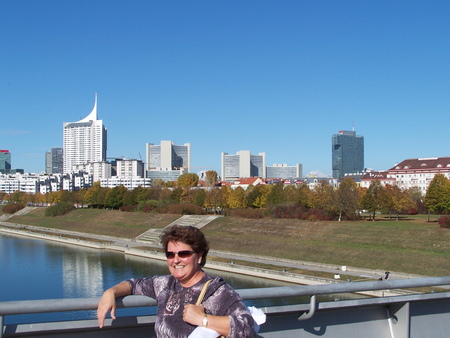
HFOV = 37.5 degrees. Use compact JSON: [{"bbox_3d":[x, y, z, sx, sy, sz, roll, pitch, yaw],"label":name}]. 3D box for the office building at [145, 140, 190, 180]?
[{"bbox_3d":[-108.180,5.740,1270.000,86.160,118.710,70.000,0,-2,-5],"label":"office building"}]

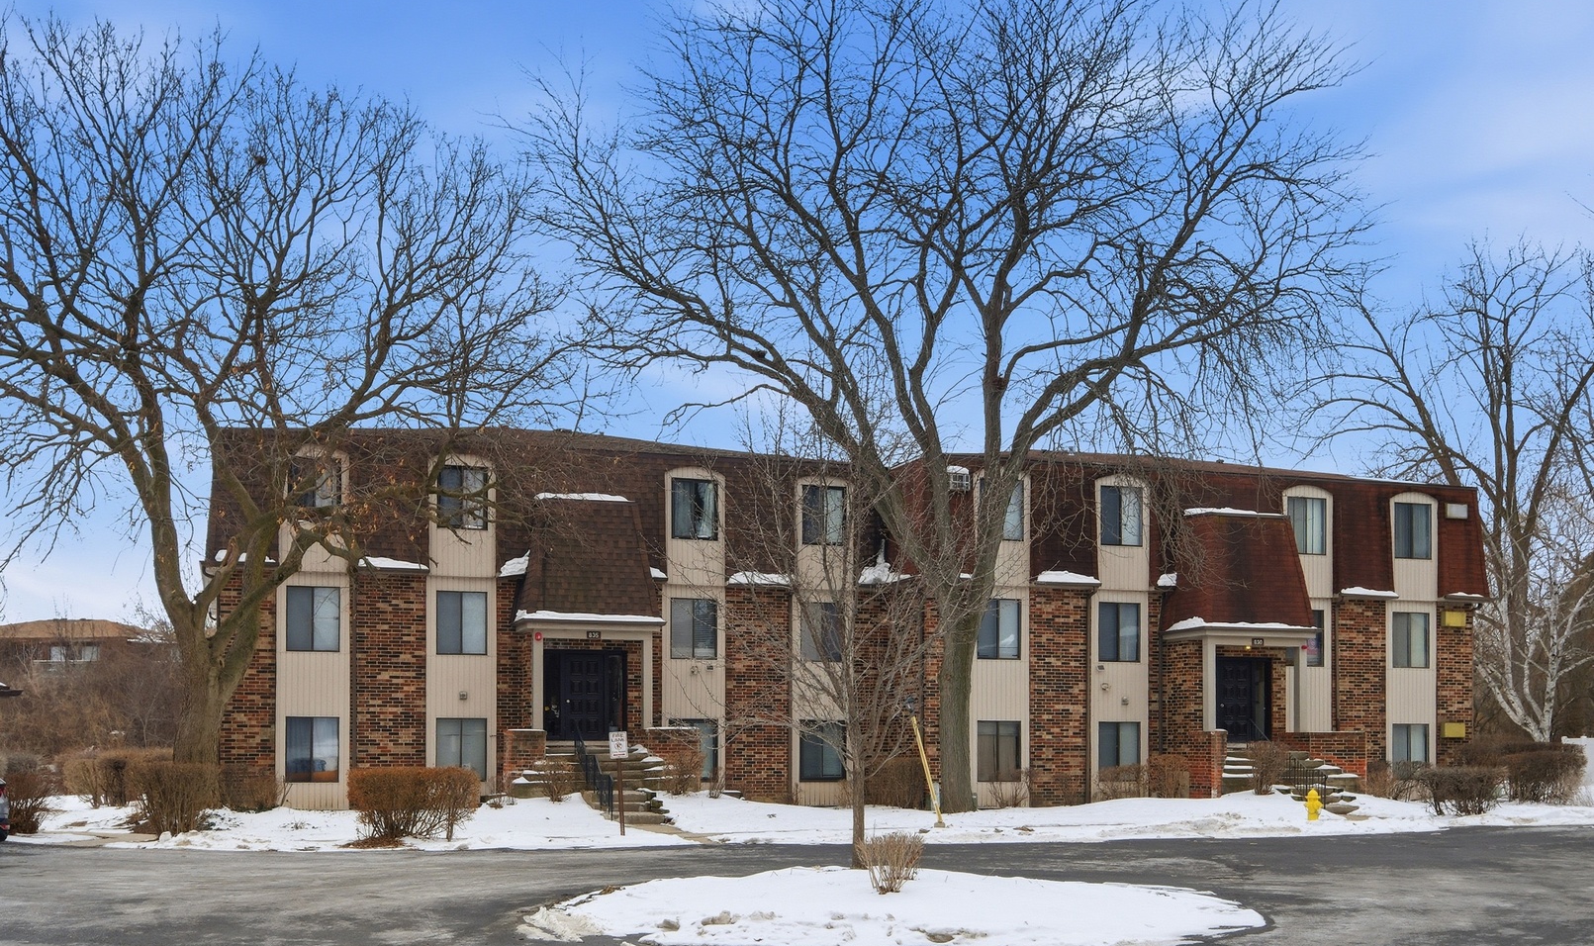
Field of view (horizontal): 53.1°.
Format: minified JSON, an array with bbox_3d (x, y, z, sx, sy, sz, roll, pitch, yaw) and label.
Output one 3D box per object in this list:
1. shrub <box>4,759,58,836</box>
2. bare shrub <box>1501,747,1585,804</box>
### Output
[{"bbox_3d":[-13.465,5.679,28.000,1.100,1.250,1.150,2,-6,-26],"label":"shrub"},{"bbox_3d":[18.097,7.351,38.700,2.000,1.350,1.600,-2,-6,25],"label":"bare shrub"}]

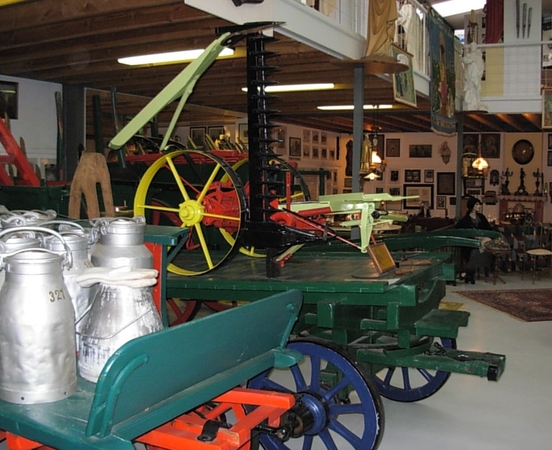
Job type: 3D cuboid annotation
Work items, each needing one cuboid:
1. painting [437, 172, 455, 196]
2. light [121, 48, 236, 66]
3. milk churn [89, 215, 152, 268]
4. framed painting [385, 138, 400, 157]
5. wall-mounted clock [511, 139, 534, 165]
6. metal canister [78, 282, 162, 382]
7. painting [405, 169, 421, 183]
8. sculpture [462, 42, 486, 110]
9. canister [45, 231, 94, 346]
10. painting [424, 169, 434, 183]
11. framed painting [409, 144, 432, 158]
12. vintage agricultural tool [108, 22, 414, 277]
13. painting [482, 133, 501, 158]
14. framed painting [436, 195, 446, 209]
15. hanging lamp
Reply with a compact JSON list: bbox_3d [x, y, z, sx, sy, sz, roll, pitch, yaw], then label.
[{"bbox_3d":[4.065,-0.978,15.712,0.417,0.547,0.040,3,5,24],"label":"painting"},{"bbox_3d":[-0.961,-1.590,6.227,1.270,0.080,0.130,2,5,21],"label":"light"},{"bbox_3d":[-0.734,0.242,3.130,0.286,0.547,0.286,1,4,0],"label":"milk churn"},{"bbox_3d":[2.978,-1.946,16.700,0.348,0.459,0.040,2,5,15],"label":"framed painting"},{"bbox_3d":[5.604,-1.649,14.930,0.479,0.575,0.120,3,5,24],"label":"wall-mounted clock"},{"bbox_3d":[-0.700,0.463,2.965,0.370,0.410,0.370,0,4,-11],"label":"metal canister"},{"bbox_3d":[3.448,-1.221,16.550,0.382,0.317,0.040,2,5,15],"label":"painting"},{"bbox_3d":[3.345,-2.497,11.100,0.410,1.150,0.370,2,5,17],"label":"sculpture"},{"bbox_3d":[-0.956,0.271,3.011,0.262,0.502,0.262,1,4,0],"label":"canister"},{"bbox_3d":[3.838,-1.209,16.450,0.234,0.325,0.040,2,5,15],"label":"painting"},{"bbox_3d":[3.630,-1.841,16.500,0.549,0.321,0.040,2,5,15],"label":"framed painting"},{"bbox_3d":[-0.029,-0.482,4.583,2.017,1.581,1.340,3,5,24],"label":"vintage agricultural tool"},{"bbox_3d":[5.258,-1.922,16.100,0.438,0.589,0.040,2,5,15],"label":"painting"},{"bbox_3d":[3.973,-0.536,15.784,0.212,0.304,0.030,3,5,24],"label":"framed painting"},{"bbox_3d":[3.947,-1.373,12.700,0.315,0.740,0.315,1,4,0],"label":"hanging lamp"}]

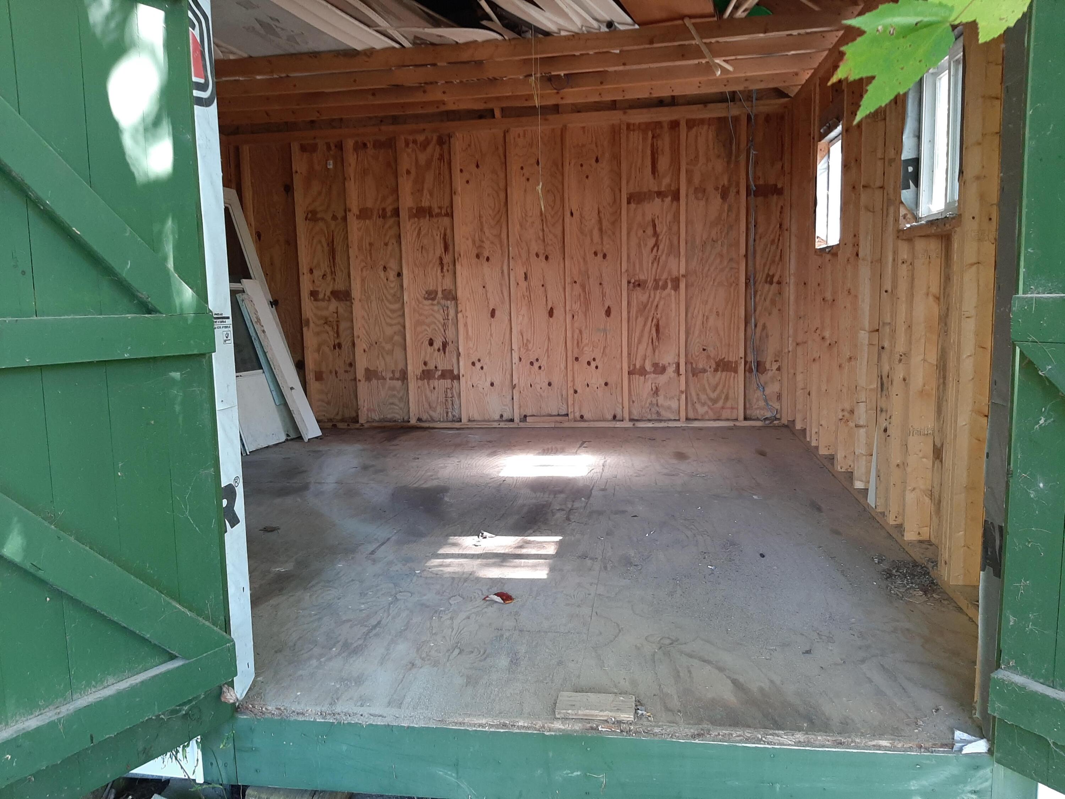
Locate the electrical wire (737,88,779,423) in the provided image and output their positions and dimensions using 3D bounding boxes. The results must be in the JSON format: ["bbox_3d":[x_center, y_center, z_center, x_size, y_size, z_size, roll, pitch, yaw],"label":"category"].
[{"bbox_3d":[1.566,-0.971,5.569,0.290,2.290,0.110,0,8,9],"label":"electrical wire"}]

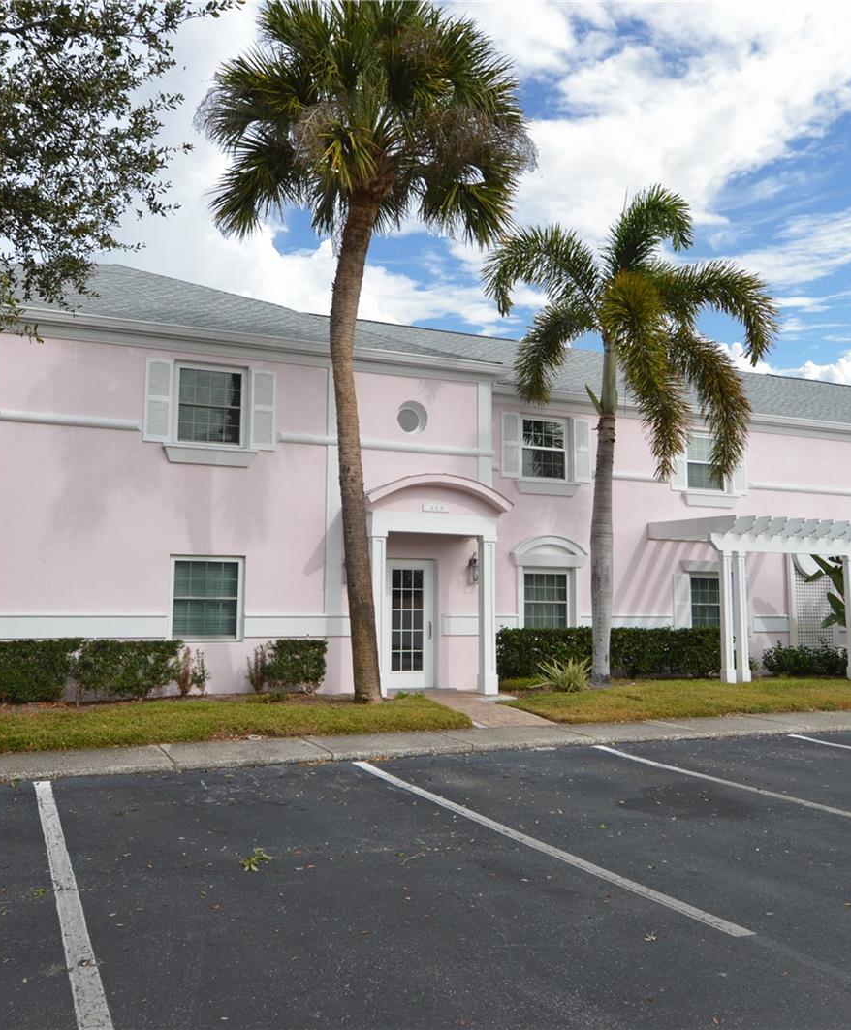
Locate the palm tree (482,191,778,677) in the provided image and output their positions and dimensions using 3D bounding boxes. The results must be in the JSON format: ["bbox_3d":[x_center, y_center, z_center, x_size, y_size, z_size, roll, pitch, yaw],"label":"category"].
[{"bbox_3d":[3.849,-1.753,16.714,5.450,9.600,5.200,0,-6,0],"label":"palm tree"}]

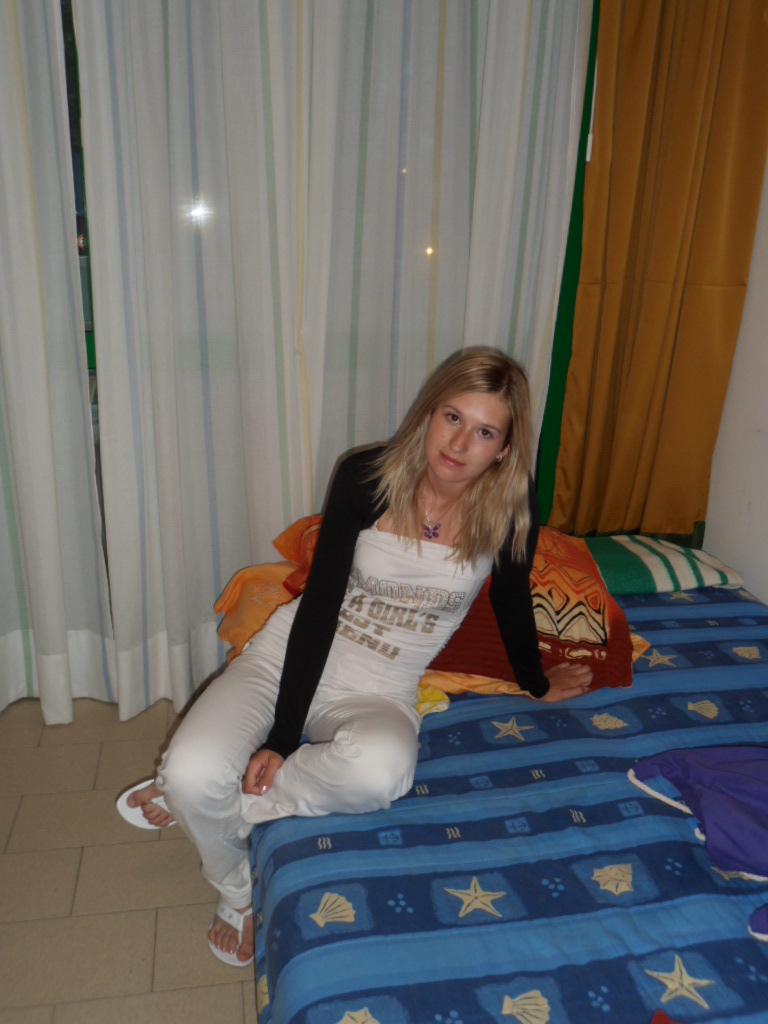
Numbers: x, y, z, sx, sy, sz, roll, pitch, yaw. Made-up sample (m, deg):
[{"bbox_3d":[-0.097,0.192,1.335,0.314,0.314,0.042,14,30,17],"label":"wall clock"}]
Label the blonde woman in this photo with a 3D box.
[{"bbox_3d":[-0.058,0.282,1.677,0.941,1.170,0.588,5,21,7],"label":"blonde woman"}]

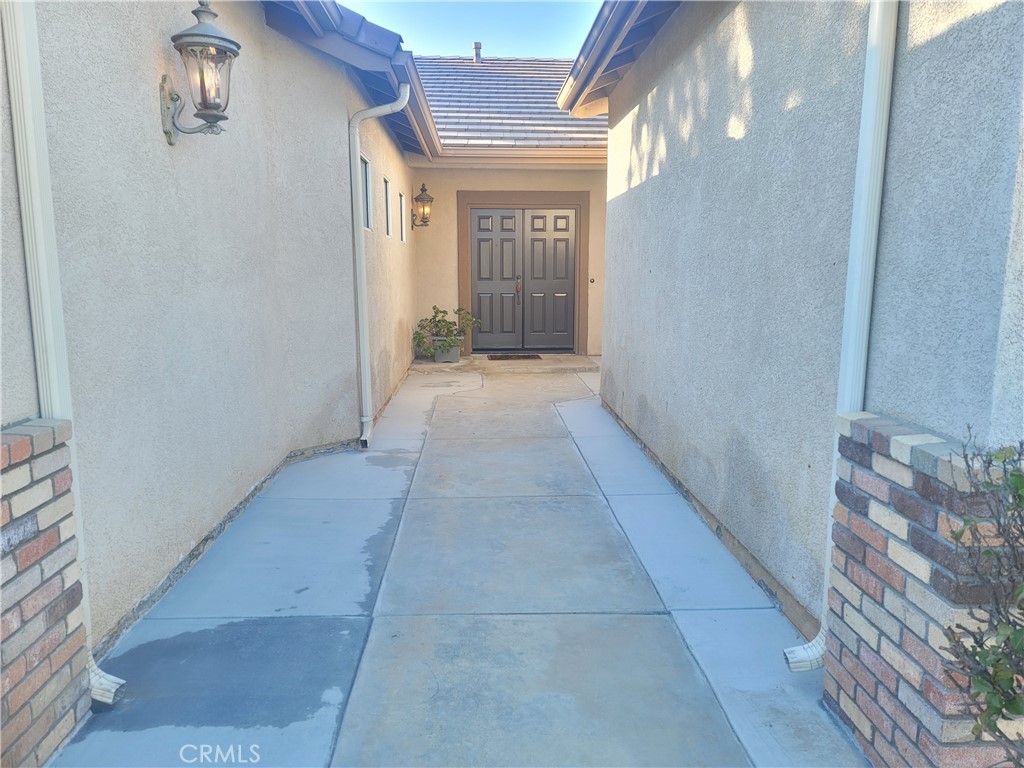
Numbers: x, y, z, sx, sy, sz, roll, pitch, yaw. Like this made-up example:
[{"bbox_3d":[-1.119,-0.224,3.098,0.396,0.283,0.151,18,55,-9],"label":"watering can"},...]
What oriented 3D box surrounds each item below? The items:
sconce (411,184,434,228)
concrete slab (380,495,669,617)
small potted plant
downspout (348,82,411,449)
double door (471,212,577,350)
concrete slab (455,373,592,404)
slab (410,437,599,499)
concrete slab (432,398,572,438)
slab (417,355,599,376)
[{"bbox_3d":[-1.232,-2.444,10.228,0.310,0.630,0.270,0,9,-3],"label":"sconce"},{"bbox_3d":[0.003,0.867,3.846,1.230,0.080,1.560,0,9,-3],"label":"concrete slab"},{"bbox_3d":[-0.908,-0.721,10.188,0.920,0.775,0.600,0,9,-3],"label":"small potted plant"},{"bbox_3d":[-0.965,-0.859,5.597,0.430,2.710,0.200,0,9,-3],"label":"downspout"},{"bbox_3d":[0.165,-1.484,10.740,1.520,2.060,0.080,0,9,-3],"label":"double door"},{"bbox_3d":[0.107,0.063,8.730,1.550,0.080,1.980,0,9,-3],"label":"concrete slab"},{"bbox_3d":[-0.068,0.614,5.379,1.230,0.080,1.550,0,9,-3],"label":"slab"},{"bbox_3d":[-0.144,0.344,7.015,1.230,0.080,1.770,0,9,-3],"label":"concrete slab"},{"bbox_3d":[-0.129,-0.276,10.261,2.520,0.120,1.170,0,9,-3],"label":"slab"}]

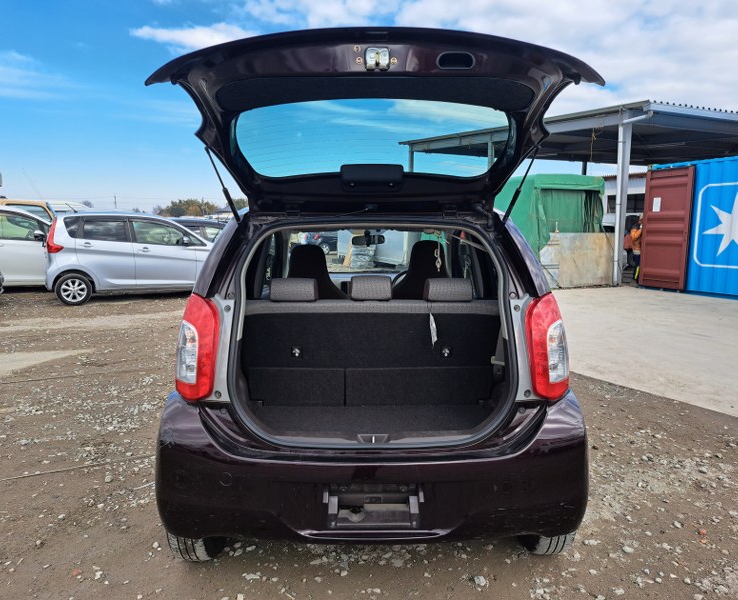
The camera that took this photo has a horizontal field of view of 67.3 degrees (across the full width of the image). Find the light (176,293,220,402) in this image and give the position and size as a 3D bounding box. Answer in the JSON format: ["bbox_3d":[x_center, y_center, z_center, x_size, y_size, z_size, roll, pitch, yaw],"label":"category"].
[{"bbox_3d":[-0.643,0.173,2.069,0.175,0.380,0.240,0,7,-1],"label":"light"}]

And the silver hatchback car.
[{"bbox_3d":[-4.173,-0.832,10.628,3.420,1.620,1.500,-2,8,-18],"label":"silver hatchback car"}]

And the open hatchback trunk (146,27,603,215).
[{"bbox_3d":[0.018,-0.497,1.791,1.250,0.470,0.940,0,7,-1],"label":"open hatchback trunk"}]

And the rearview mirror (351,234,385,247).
[{"bbox_3d":[-0.002,-0.422,3.948,0.240,0.075,0.060,-2,7,-12],"label":"rearview mirror"}]

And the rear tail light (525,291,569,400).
[{"bbox_3d":[0.669,0.173,2.069,0.175,0.380,0.240,0,7,-1],"label":"rear tail light"}]

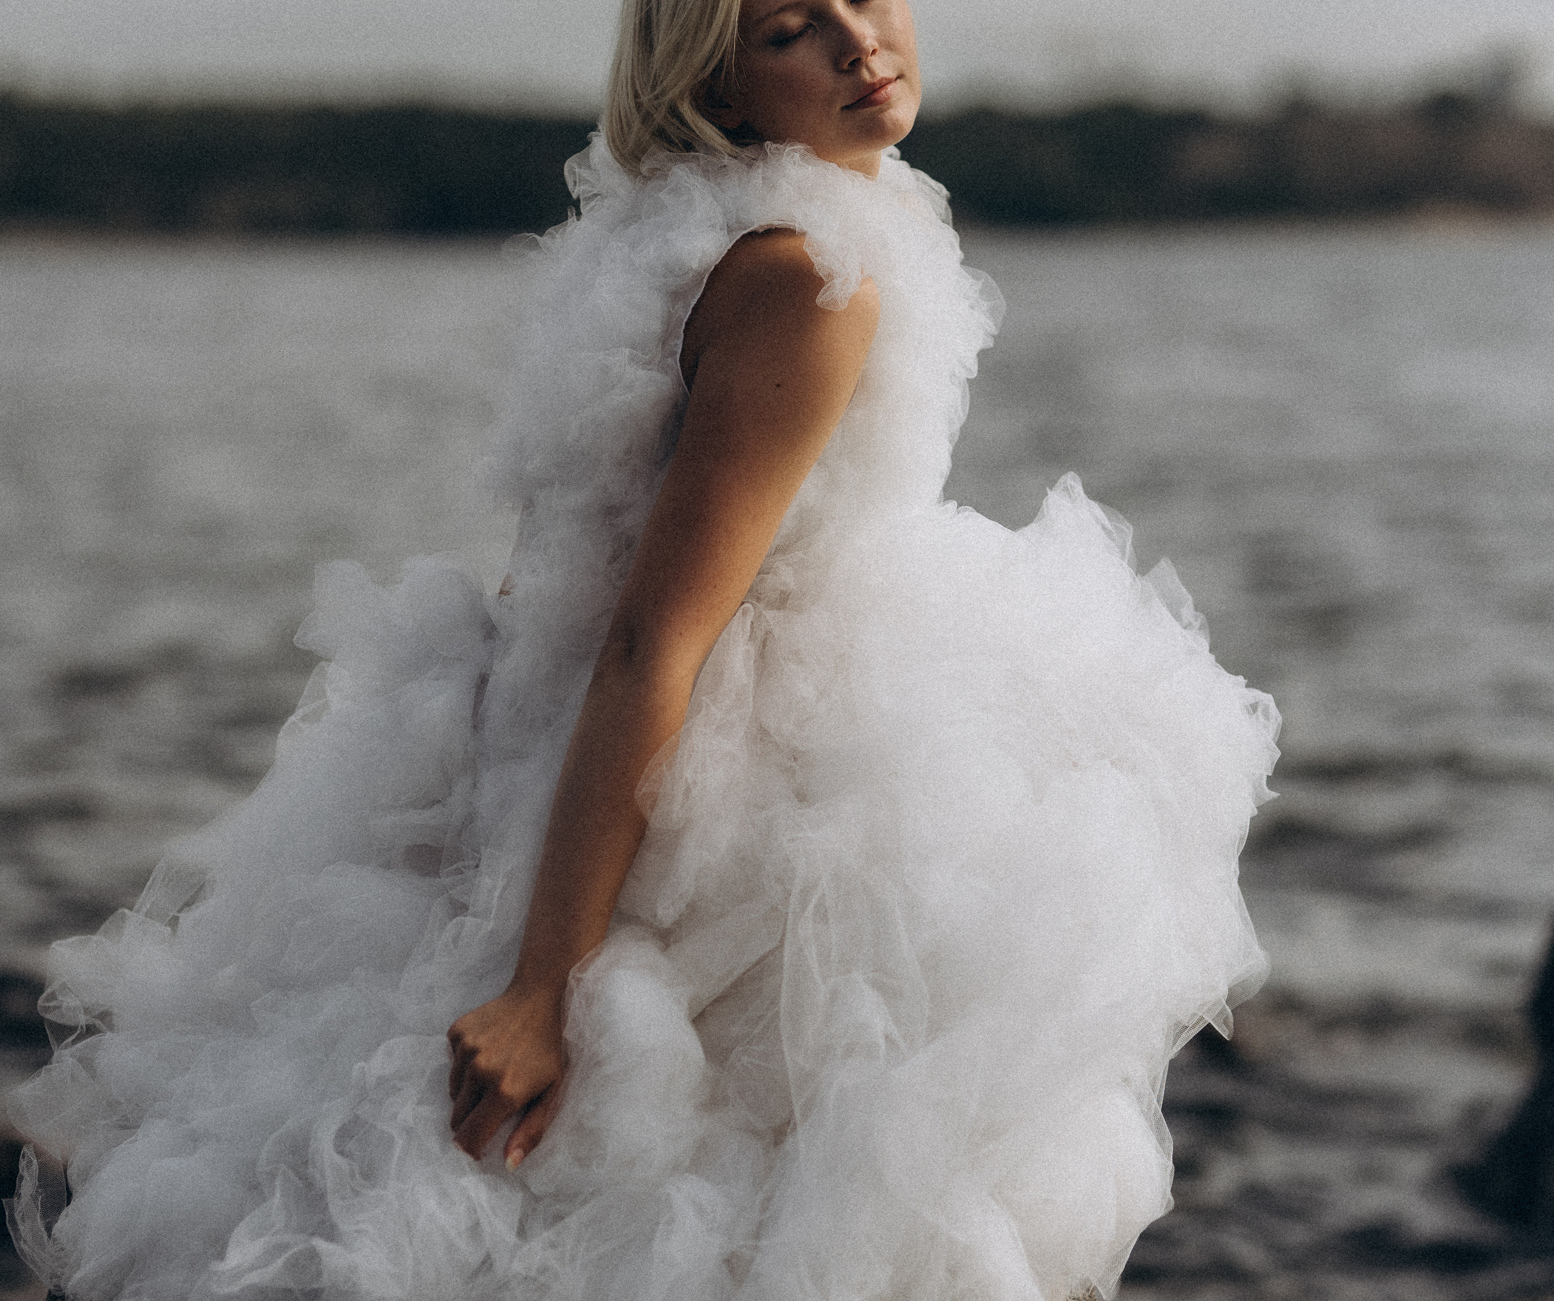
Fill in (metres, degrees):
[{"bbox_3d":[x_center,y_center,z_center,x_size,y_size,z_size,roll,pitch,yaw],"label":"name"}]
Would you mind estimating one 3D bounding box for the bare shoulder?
[{"bbox_3d":[0.003,-0.243,3.880,0.130,0.112,0.115,1,5,12],"label":"bare shoulder"}]

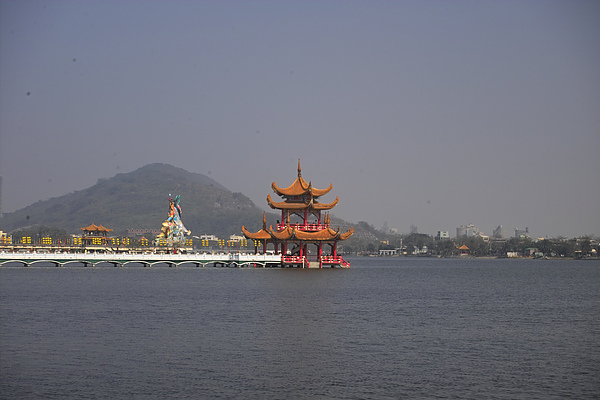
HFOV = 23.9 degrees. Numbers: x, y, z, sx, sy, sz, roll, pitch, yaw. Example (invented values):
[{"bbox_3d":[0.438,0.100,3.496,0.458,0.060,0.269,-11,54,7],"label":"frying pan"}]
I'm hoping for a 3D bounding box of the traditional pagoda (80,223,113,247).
[{"bbox_3d":[-81.200,14.000,565.000,12.800,9.800,11.000,0,-2,0],"label":"traditional pagoda"}]

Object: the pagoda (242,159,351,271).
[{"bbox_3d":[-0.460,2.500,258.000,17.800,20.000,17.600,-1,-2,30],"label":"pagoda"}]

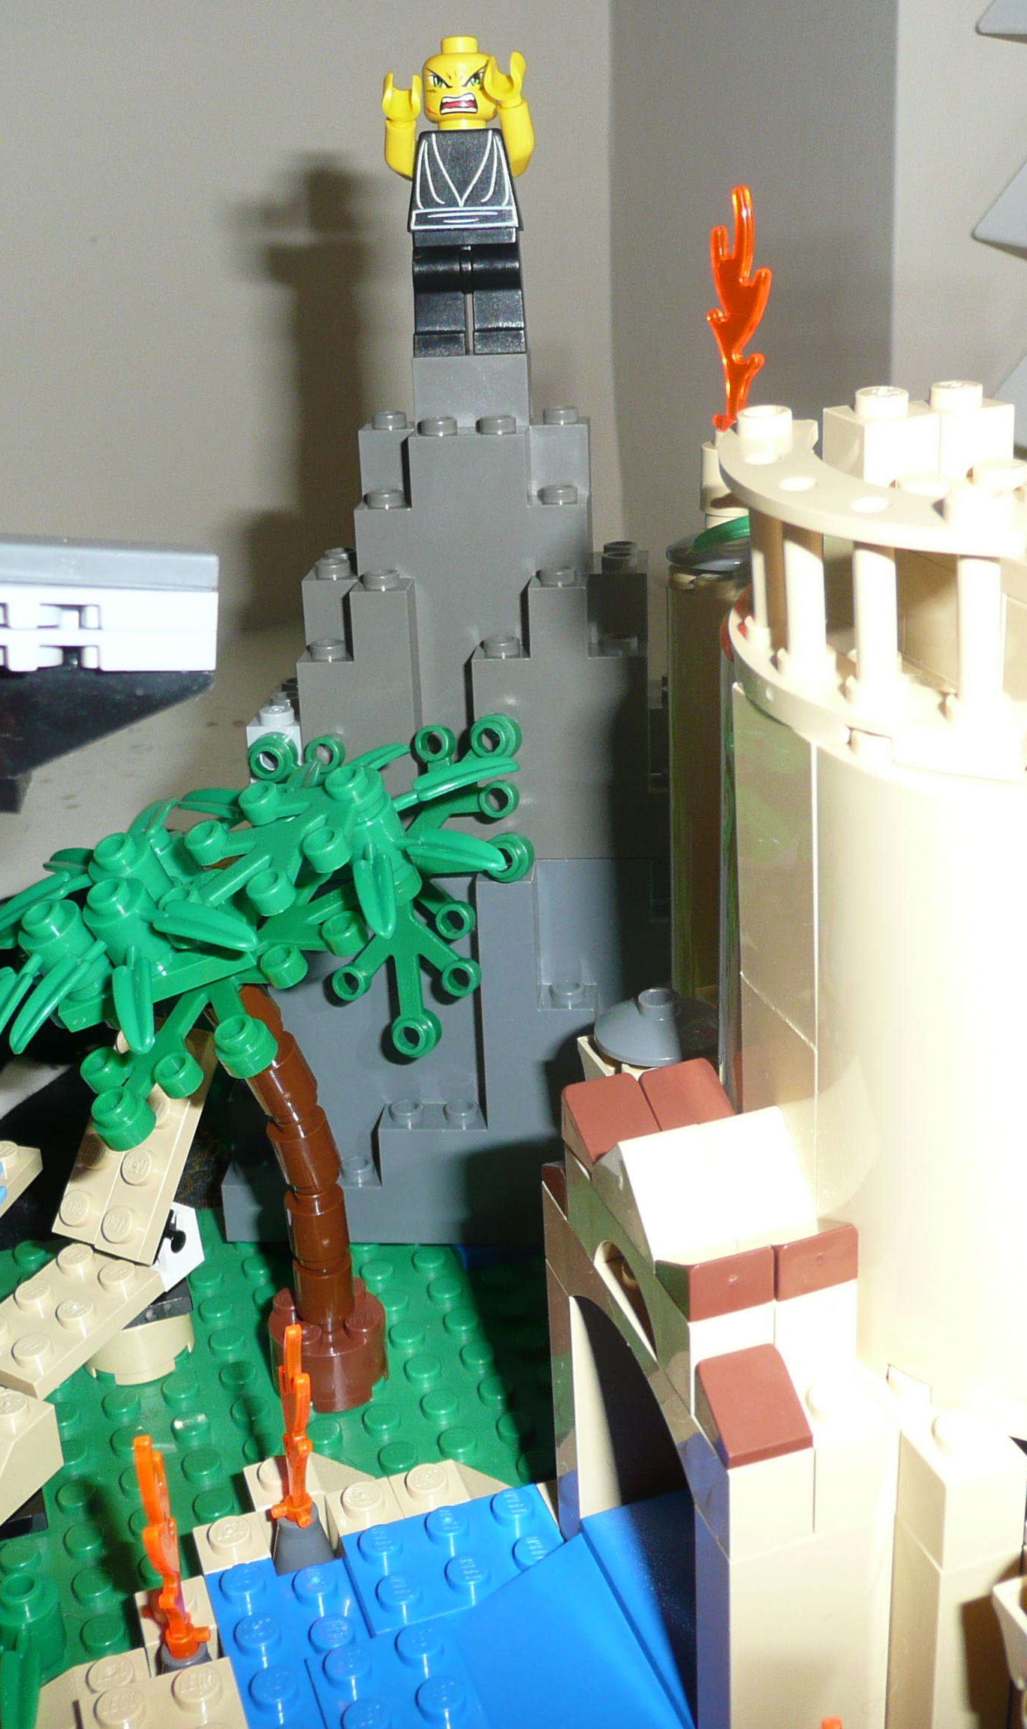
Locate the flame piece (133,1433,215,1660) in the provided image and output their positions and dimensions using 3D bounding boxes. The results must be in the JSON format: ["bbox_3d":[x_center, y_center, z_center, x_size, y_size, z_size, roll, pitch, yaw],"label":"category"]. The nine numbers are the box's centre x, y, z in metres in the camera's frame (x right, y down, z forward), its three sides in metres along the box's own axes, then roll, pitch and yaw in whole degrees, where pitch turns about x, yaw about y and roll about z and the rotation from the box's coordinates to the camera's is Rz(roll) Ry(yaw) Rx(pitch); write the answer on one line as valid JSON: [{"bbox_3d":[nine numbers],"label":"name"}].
[{"bbox_3d":[-0.036,0.072,0.194,0.004,0.030,0.008,-1,23,3],"label":"flame piece"}]

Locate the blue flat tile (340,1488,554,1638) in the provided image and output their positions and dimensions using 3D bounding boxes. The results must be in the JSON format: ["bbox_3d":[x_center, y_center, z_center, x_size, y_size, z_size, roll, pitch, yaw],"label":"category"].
[{"bbox_3d":[-0.006,0.080,0.214,0.024,0.005,0.016,-10,24,-16],"label":"blue flat tile"}]

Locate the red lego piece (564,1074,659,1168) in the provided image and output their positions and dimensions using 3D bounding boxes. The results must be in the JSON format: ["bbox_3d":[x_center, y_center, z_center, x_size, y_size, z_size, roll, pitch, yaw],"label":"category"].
[{"bbox_3d":[0.010,0.025,0.183,0.008,0.006,0.008,-10,24,-16],"label":"red lego piece"}]

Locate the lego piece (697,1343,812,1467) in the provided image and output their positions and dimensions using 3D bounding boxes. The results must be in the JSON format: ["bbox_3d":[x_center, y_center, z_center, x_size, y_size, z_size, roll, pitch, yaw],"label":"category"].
[{"bbox_3d":[0.021,0.046,0.159,0.008,0.006,0.008,-10,24,-16],"label":"lego piece"}]

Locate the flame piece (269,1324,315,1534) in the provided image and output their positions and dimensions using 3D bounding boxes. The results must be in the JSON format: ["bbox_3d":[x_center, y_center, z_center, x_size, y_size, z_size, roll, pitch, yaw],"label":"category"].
[{"bbox_3d":[-0.025,0.064,0.212,0.006,0.026,0.007,-14,25,-25],"label":"flame piece"}]

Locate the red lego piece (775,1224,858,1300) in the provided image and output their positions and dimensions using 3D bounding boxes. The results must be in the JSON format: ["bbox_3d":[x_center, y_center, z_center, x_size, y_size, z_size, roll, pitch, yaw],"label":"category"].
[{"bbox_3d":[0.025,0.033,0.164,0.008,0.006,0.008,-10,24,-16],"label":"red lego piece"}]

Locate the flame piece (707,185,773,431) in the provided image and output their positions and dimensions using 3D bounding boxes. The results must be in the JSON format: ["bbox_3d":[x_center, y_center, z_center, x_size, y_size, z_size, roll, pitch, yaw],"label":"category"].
[{"bbox_3d":[0.027,-0.065,0.220,0.008,0.028,0.004,11,27,29],"label":"flame piece"}]

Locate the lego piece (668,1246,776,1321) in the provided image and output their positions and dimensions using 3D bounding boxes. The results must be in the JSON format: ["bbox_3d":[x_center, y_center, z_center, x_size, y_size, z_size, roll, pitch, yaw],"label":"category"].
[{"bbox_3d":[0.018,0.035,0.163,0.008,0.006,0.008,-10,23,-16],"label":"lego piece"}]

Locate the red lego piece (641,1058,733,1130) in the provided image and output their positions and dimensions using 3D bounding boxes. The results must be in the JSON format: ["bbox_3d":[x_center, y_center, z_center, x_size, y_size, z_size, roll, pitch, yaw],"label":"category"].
[{"bbox_3d":[0.018,0.025,0.186,0.008,0.006,0.008,-10,23,-16],"label":"red lego piece"}]

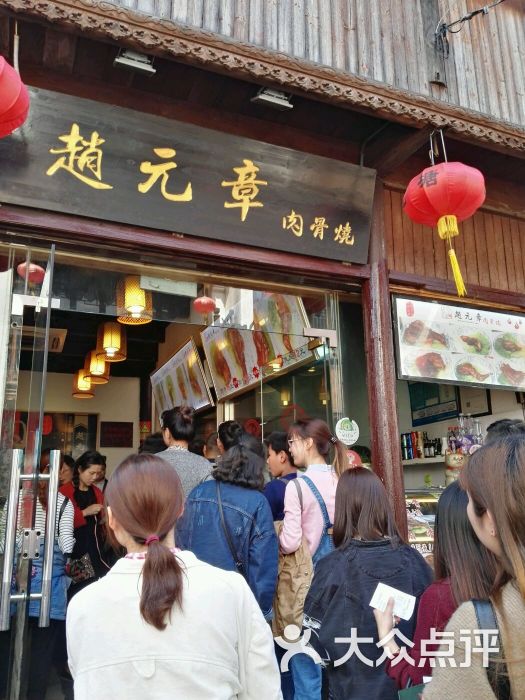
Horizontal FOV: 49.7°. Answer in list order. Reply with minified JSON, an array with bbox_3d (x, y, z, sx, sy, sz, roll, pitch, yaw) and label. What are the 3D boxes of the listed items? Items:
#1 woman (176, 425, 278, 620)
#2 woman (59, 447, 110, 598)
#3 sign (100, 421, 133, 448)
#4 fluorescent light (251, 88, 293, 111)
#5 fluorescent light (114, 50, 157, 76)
[{"bbox_3d":[-0.168,1.177,2.746,0.520,1.610,0.340,1,-14,-8],"label":"woman"},{"bbox_3d":[-1.278,1.513,3.923,0.330,1.570,0.450,-13,-19,40],"label":"woman"},{"bbox_3d":[-1.825,1.066,7.095,0.400,0.325,0.030,5,-15,-22],"label":"sign"},{"bbox_3d":[0.062,-1.472,3.320,0.210,0.090,0.130,5,10,-22],"label":"fluorescent light"},{"bbox_3d":[-0.676,-1.527,3.013,0.210,0.090,0.130,5,10,-22],"label":"fluorescent light"}]

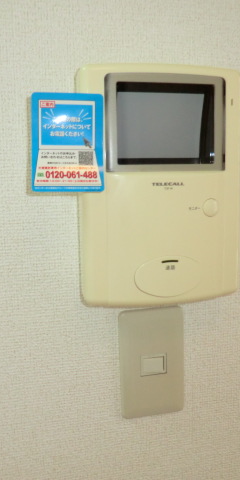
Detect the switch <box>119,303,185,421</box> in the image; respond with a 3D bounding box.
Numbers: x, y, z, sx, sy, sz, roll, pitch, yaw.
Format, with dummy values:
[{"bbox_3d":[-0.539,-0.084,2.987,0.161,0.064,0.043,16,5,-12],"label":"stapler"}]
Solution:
[{"bbox_3d":[0.035,0.132,0.478,0.070,0.120,0.008,-2,8,-11],"label":"switch"}]

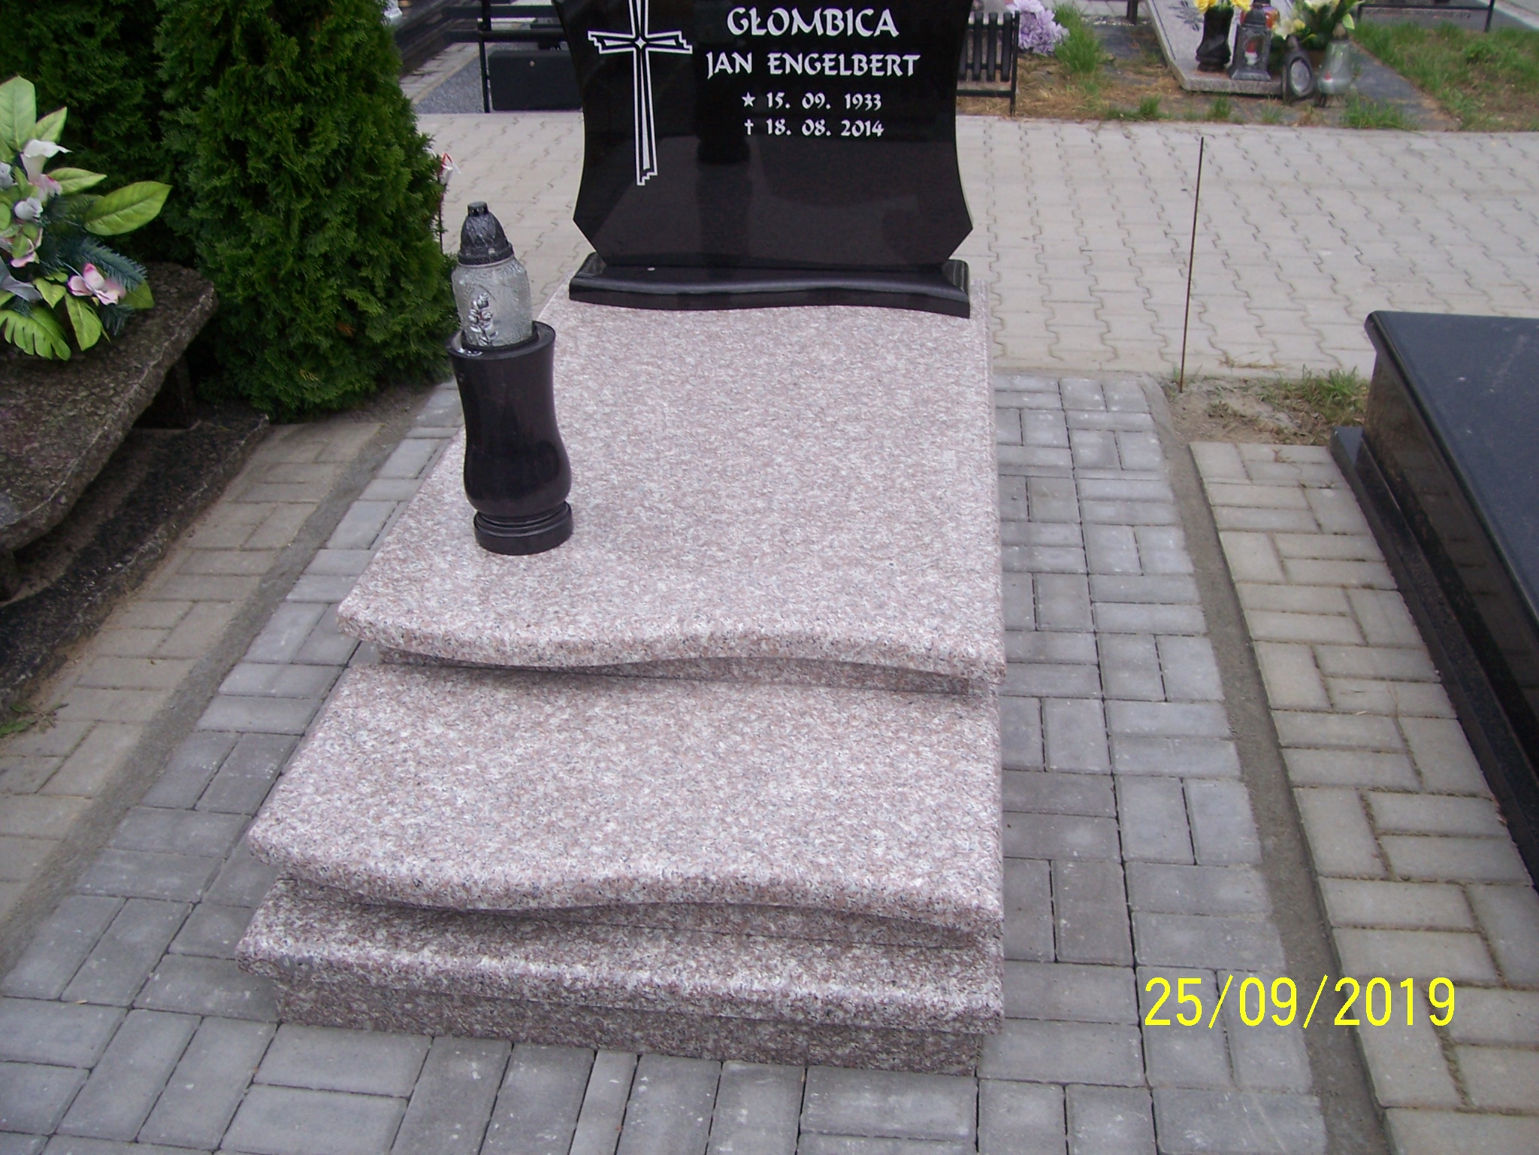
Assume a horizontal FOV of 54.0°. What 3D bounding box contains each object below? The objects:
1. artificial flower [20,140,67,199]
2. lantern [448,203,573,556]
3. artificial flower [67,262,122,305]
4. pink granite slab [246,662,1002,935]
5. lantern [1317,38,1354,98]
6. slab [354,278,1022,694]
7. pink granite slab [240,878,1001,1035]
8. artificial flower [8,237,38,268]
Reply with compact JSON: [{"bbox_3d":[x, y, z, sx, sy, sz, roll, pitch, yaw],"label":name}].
[{"bbox_3d":[-1.499,-0.841,3.120,0.100,0.115,0.100,-16,33,-21],"label":"artificial flower"},{"bbox_3d":[-0.382,-0.288,2.183,0.155,0.507,0.155,2,31,7],"label":"lantern"},{"bbox_3d":[-1.367,-0.594,3.060,0.110,0.085,0.100,-27,39,-35],"label":"artificial flower"},{"bbox_3d":[-0.170,0.272,1.987,0.940,0.058,0.454,2,31,7],"label":"pink granite slab"},{"bbox_3d":[2.297,-2.081,6.126,0.150,0.230,0.150,2,31,7],"label":"lantern"},{"bbox_3d":[-0.074,-0.258,2.659,0.940,0.058,1.430,2,31,7],"label":"slab"},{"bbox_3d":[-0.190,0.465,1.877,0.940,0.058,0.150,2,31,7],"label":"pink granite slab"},{"bbox_3d":[-1.523,-0.664,3.080,0.070,0.065,0.070,-16,33,-21],"label":"artificial flower"}]

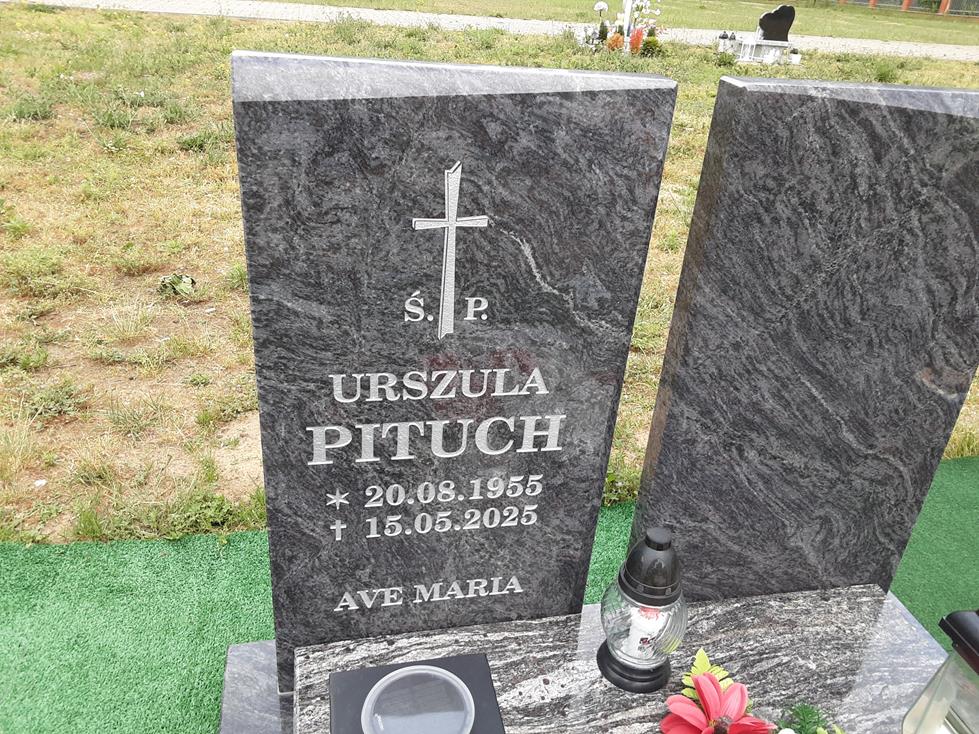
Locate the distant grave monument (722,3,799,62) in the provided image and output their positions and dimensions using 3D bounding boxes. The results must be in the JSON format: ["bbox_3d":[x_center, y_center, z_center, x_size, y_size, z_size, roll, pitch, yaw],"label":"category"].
[{"bbox_3d":[4.820,-5.980,14.180,0.920,0.960,0.750,-2,28,-13],"label":"distant grave monument"}]

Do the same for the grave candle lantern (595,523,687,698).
[{"bbox_3d":[0.266,0.395,1.331,0.146,0.284,0.146,-2,28,-13],"label":"grave candle lantern"}]

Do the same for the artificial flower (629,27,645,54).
[{"bbox_3d":[2.560,-5.690,13.820,0.220,0.440,0.220,-2,28,-13],"label":"artificial flower"}]

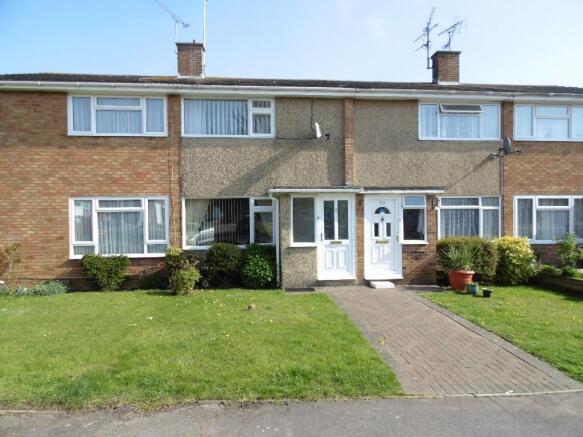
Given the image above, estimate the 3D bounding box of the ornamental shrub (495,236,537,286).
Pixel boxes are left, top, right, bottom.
[{"bbox_3d":[5.637,1.061,9.300,1.080,1.218,0.980,-1,1,-6],"label":"ornamental shrub"}]

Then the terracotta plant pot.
[{"bbox_3d":[3.816,1.418,8.300,0.560,0.440,0.560,0,1,0],"label":"terracotta plant pot"}]

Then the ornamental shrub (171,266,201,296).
[{"bbox_3d":[-2.415,1.389,8.400,0.703,0.669,0.620,-1,1,-6],"label":"ornamental shrub"}]

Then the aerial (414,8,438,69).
[{"bbox_3d":[4.701,-6.210,12.850,0.600,1.900,1.000,-1,1,-16],"label":"aerial"}]

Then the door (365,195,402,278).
[{"bbox_3d":[2.203,0.456,8.881,0.950,2.039,0.100,-1,1,-6],"label":"door"}]

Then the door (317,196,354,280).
[{"bbox_3d":[1.039,0.448,8.635,0.918,1.987,0.100,-1,1,-6],"label":"door"}]

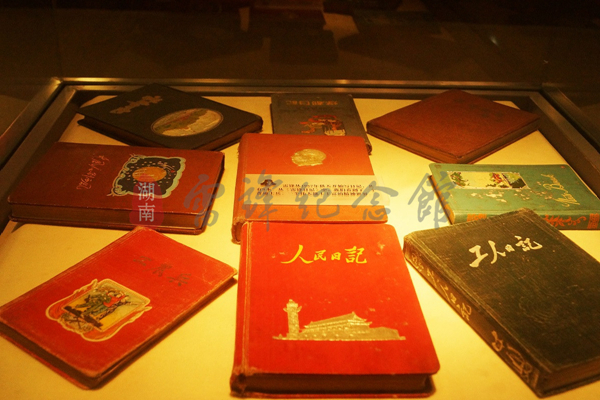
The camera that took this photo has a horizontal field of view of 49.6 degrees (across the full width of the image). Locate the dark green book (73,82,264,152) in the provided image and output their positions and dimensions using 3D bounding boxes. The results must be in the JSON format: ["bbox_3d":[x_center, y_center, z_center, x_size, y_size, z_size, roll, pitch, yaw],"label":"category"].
[{"bbox_3d":[-0.165,-0.100,0.825,0.194,0.019,0.135,22,36,30],"label":"dark green book"}]

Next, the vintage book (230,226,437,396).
[{"bbox_3d":[0.020,0.076,0.504,0.137,0.022,0.183,1,30,-3],"label":"vintage book"}]

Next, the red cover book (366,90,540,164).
[{"bbox_3d":[0.202,-0.096,0.845,0.190,0.017,0.137,-24,39,-37],"label":"red cover book"}]

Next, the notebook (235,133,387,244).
[{"bbox_3d":[0.006,-0.016,0.660,0.138,0.026,0.184,2,30,-3],"label":"notebook"}]

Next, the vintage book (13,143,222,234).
[{"bbox_3d":[-0.174,-0.015,0.646,0.180,0.020,0.129,4,30,1],"label":"vintage book"}]

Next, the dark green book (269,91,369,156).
[{"bbox_3d":[0.022,-0.101,0.844,0.116,0.014,0.164,0,30,-4],"label":"dark green book"}]

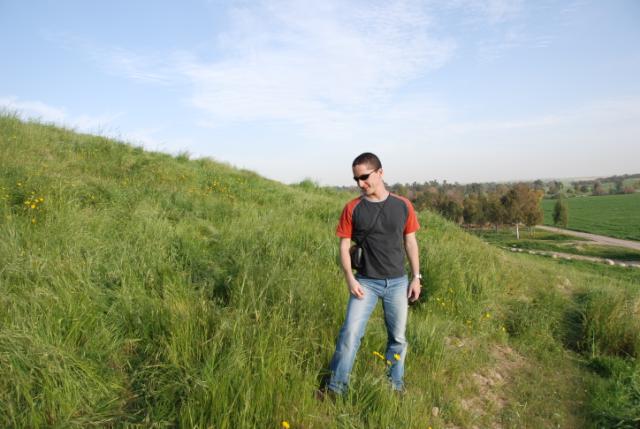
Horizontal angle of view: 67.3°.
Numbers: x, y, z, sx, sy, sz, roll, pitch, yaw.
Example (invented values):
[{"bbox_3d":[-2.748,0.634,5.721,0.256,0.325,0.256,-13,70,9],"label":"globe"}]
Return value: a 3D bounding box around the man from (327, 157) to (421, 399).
[{"bbox_3d":[0.345,0.435,3.280,0.640,1.700,0.420,0,4,7],"label":"man"}]

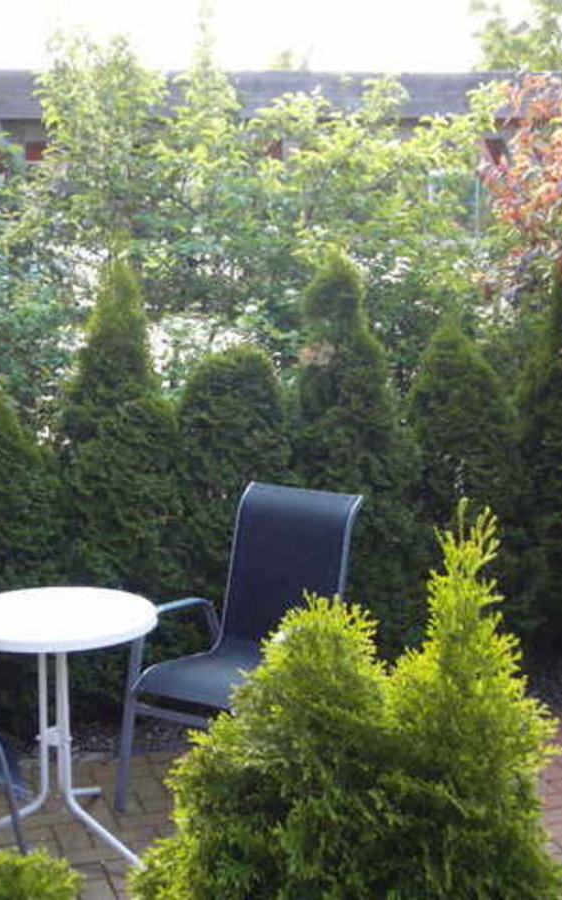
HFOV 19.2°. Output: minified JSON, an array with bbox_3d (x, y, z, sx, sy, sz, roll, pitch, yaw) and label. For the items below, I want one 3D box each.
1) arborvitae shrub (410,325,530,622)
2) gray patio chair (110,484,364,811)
[{"bbox_3d":[0.743,0.163,6.636,0.500,1.363,0.540,0,10,0],"label":"arborvitae shrub"},{"bbox_3d":[-0.097,0.637,5.296,0.550,0.913,0.745,6,12,30],"label":"gray patio chair"}]

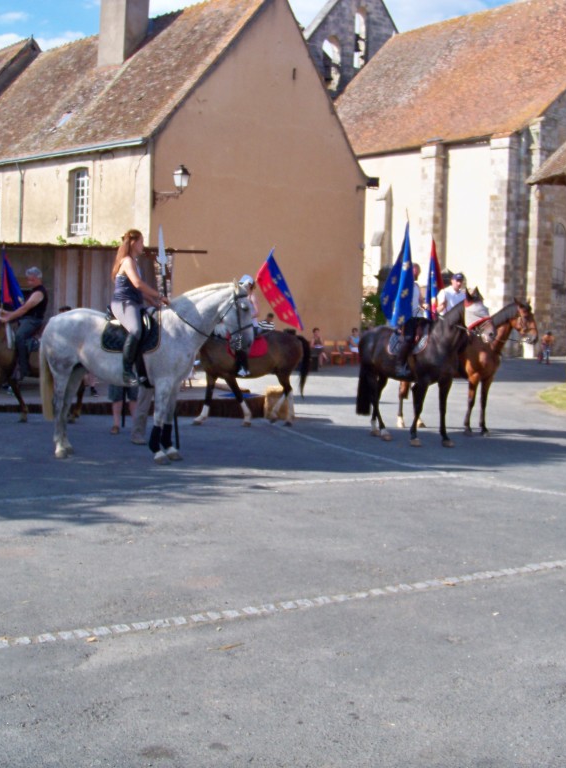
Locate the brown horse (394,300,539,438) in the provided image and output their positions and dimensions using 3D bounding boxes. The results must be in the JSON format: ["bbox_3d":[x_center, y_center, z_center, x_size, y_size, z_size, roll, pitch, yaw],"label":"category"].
[{"bbox_3d":[2.436,-0.245,13.349,2.150,1.830,0.520,5,5,39],"label":"brown horse"}]

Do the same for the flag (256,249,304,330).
[{"bbox_3d":[-0.049,-1.331,13.750,0.680,1.160,0.220,1,4,-6],"label":"flag"}]

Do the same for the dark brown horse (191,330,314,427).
[{"bbox_3d":[-0.686,-0.205,13.585,2.150,1.560,0.500,1,4,-12],"label":"dark brown horse"}]

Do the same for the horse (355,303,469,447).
[{"bbox_3d":[1.692,-0.167,12.100,0.600,1.840,2.100,-2,5,-41],"label":"horse"}]

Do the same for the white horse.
[{"bbox_3d":[-1.430,-0.114,10.150,2.250,1.840,0.600,2,4,15],"label":"white horse"}]

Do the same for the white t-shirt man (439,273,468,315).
[{"bbox_3d":[2.380,-0.842,13.620,0.600,1.420,0.700,-2,6,-43],"label":"white t-shirt man"}]

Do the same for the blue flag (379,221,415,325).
[{"bbox_3d":[1.402,-1.328,11.950,0.450,1.300,0.220,1,4,-6],"label":"blue flag"}]

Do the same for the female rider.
[{"bbox_3d":[-1.495,-0.786,10.100,0.600,1.580,0.520,2,4,15],"label":"female rider"}]

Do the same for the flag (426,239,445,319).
[{"bbox_3d":[2.070,-1.391,13.250,0.300,1.200,0.220,1,4,-6],"label":"flag"}]

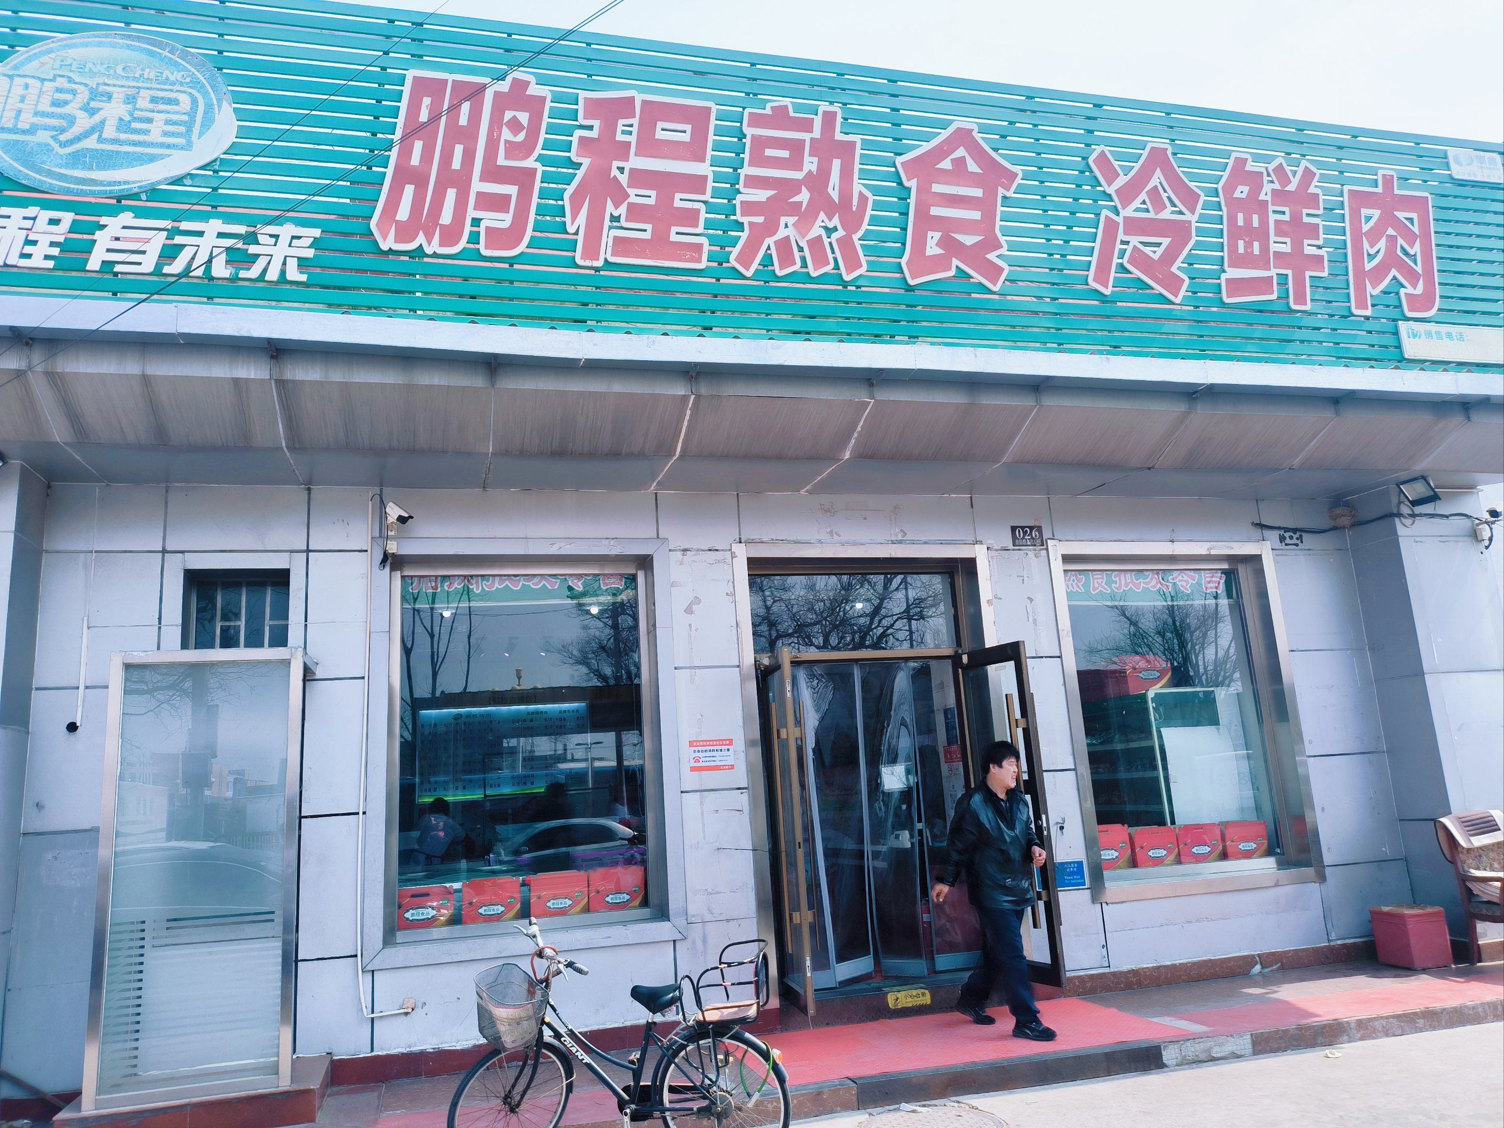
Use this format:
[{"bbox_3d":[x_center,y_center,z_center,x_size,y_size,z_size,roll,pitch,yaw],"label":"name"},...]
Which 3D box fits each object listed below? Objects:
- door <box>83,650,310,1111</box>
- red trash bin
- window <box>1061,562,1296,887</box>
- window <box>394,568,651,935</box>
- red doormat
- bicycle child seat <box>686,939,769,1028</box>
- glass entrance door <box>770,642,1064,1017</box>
[{"bbox_3d":[-2.902,1.589,5.726,0.959,2.264,0.080,0,-13,-15],"label":"door"},{"bbox_3d":[4.693,2.649,7.731,0.301,0.369,0.354,-2,-12,-9],"label":"red trash bin"},{"bbox_3d":[3.215,1.143,8.314,1.730,2.330,0.100,0,-13,-15],"label":"window"},{"bbox_3d":[-1.469,1.152,7.053,1.630,2.310,0.100,0,-13,-15],"label":"window"},{"bbox_3d":[1.124,2.736,6.295,2.370,0.012,1.230,0,-13,-15],"label":"red doormat"},{"bbox_3d":[-0.105,1.840,4.779,0.290,0.310,0.310,-7,-6,17],"label":"bicycle child seat"},{"bbox_3d":[1.015,1.714,7.357,1.780,2.260,0.740,0,-13,-15],"label":"glass entrance door"}]

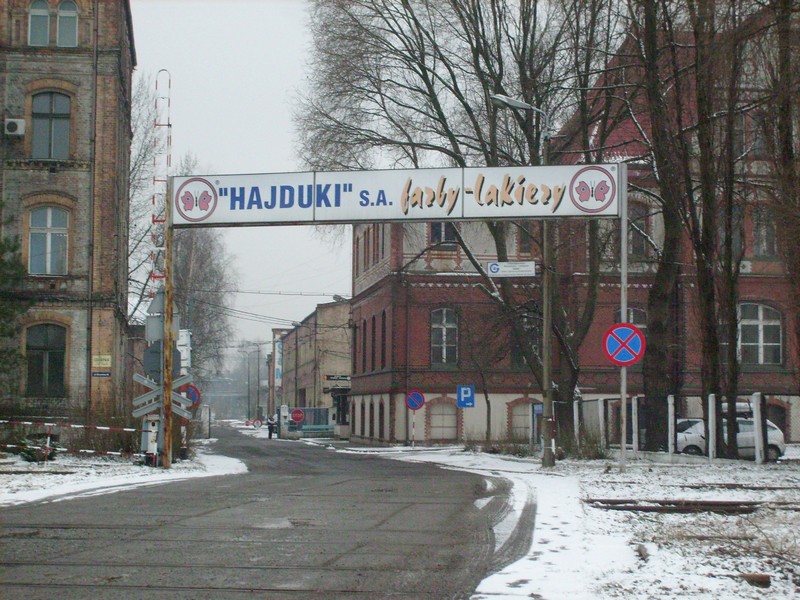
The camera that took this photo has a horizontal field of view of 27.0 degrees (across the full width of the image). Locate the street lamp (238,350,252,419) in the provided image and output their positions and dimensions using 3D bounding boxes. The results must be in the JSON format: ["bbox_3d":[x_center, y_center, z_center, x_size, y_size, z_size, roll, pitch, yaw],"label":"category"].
[{"bbox_3d":[-18.941,10.359,204.000,1.650,8.850,0.400,1,-4,-7],"label":"street lamp"}]

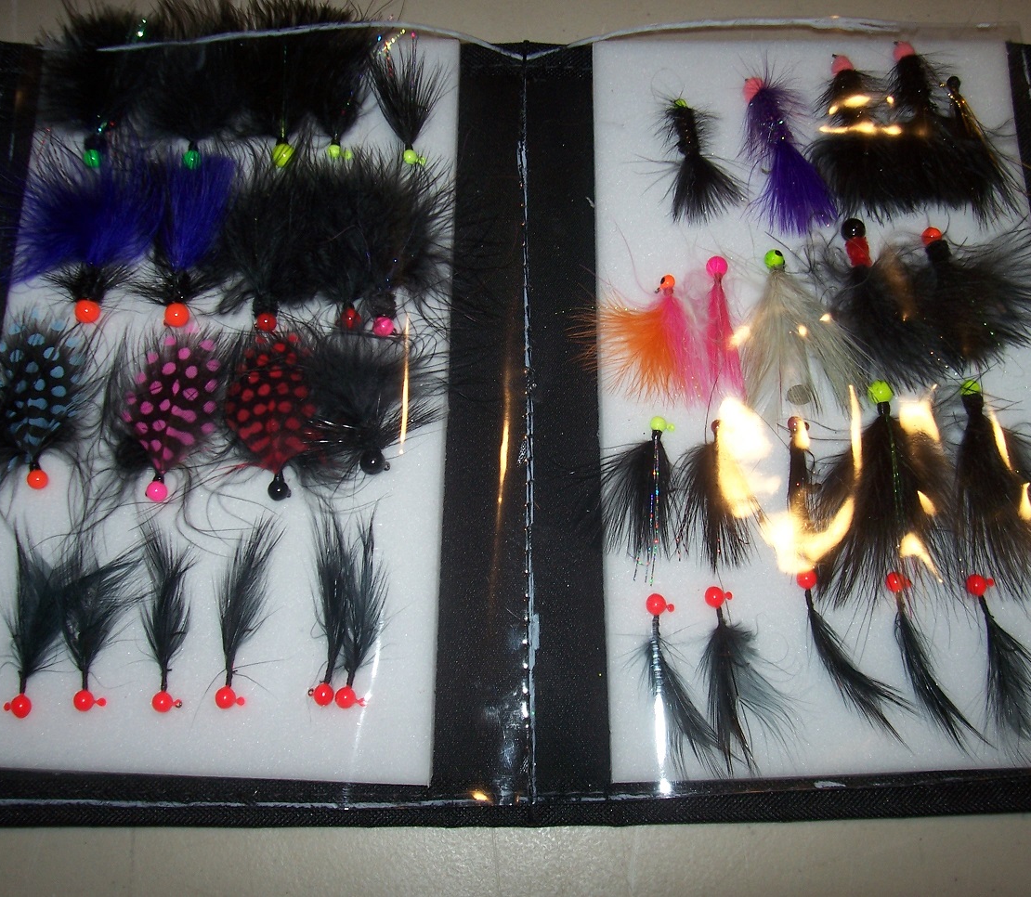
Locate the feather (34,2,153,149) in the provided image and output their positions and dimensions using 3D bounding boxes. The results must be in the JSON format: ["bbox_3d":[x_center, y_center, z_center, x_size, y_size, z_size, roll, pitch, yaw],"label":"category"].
[{"bbox_3d":[-0.130,-0.114,0.362,0.029,0.013,0.040,-6,74,-1],"label":"feather"}]

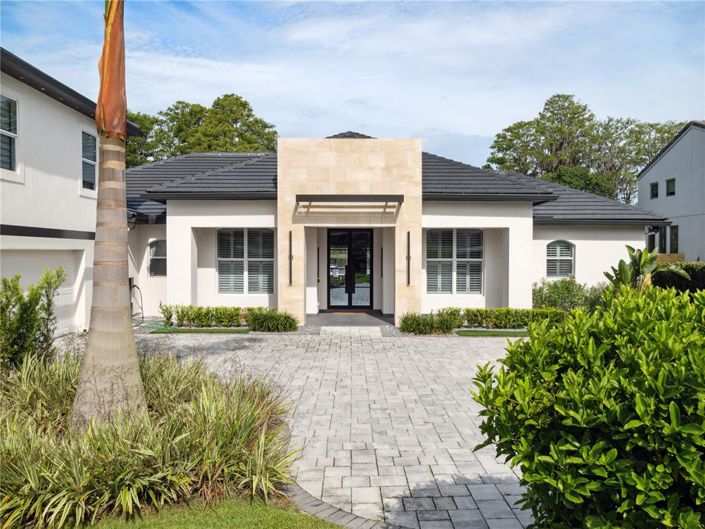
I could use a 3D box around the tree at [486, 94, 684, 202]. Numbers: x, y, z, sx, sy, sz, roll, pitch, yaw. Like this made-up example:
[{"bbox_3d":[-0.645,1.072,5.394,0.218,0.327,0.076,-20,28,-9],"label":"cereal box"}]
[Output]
[{"bbox_3d":[20.500,-6.957,49.870,17.000,15.900,14.000,0,1,0],"label":"tree"}]

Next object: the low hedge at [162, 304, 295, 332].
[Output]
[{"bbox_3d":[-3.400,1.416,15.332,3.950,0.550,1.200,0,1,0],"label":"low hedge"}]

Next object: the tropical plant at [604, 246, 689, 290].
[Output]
[{"bbox_3d":[8.750,0.557,17.015,2.400,2.200,2.100,0,1,0],"label":"tropical plant"}]

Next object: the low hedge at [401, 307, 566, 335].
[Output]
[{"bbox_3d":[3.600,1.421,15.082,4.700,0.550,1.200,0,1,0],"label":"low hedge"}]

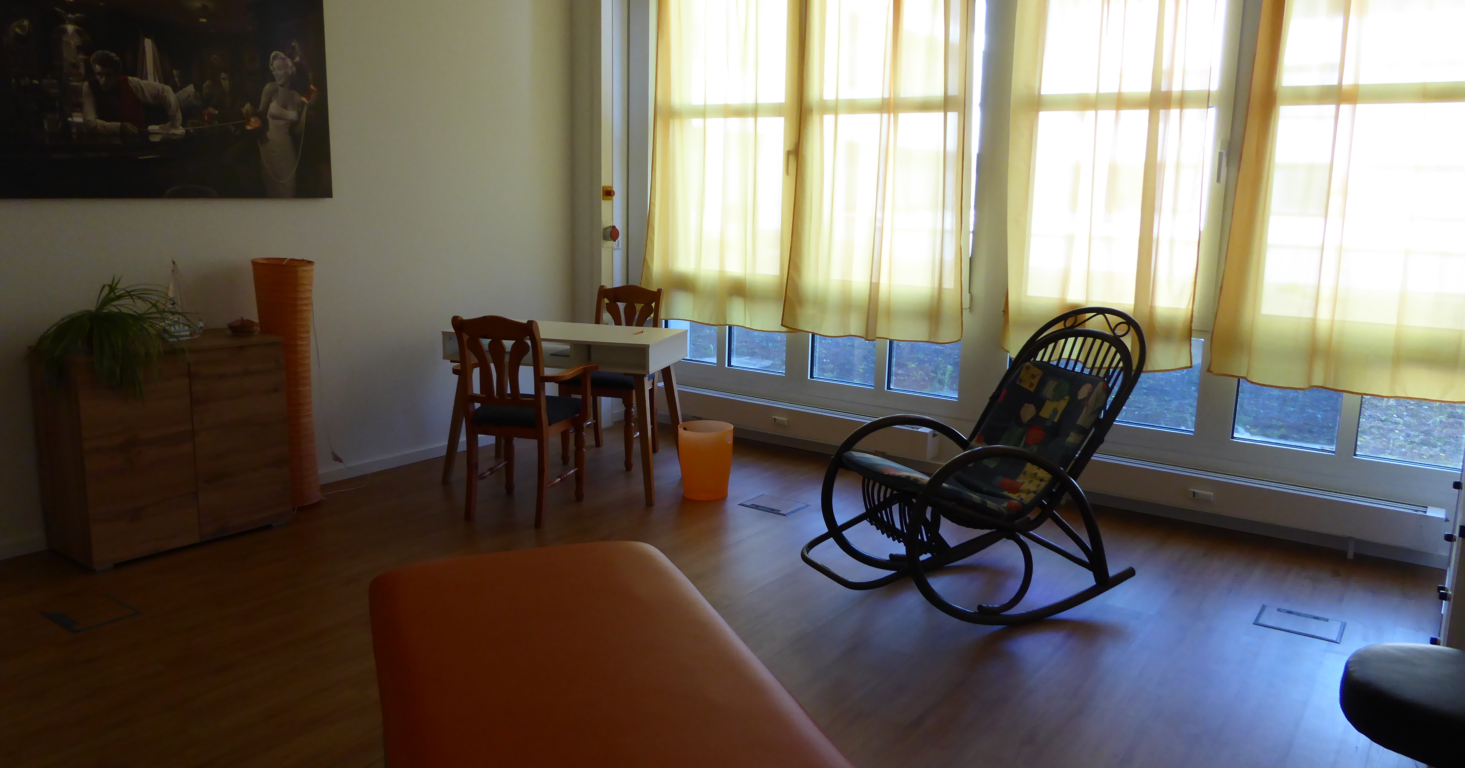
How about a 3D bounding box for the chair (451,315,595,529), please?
[{"bbox_3d":[-0.969,0.129,4.673,0.540,0.950,0.570,4,12,15],"label":"chair"}]

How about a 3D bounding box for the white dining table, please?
[{"bbox_3d":[-0.845,0.112,5.239,1.110,0.770,0.575,4,12,15],"label":"white dining table"}]

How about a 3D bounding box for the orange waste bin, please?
[{"bbox_3d":[-0.130,0.383,5.035,0.278,0.350,0.278,1,11,0],"label":"orange waste bin"}]

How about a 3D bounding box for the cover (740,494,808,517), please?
[{"bbox_3d":[0.204,0.585,4.932,0.265,0.010,0.200,9,14,36],"label":"cover"}]

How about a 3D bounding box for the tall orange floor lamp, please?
[{"bbox_3d":[-2.063,0.001,4.724,0.285,1.135,0.285,9,14,36],"label":"tall orange floor lamp"}]

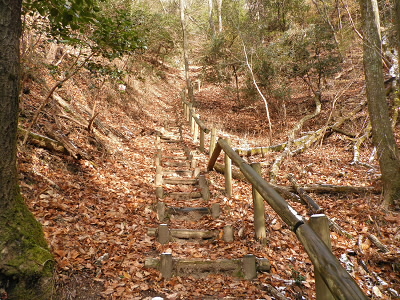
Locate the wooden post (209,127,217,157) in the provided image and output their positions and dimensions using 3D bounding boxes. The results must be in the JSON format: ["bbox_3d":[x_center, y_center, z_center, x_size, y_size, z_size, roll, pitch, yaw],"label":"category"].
[{"bbox_3d":[0.307,-0.193,7.800,0.120,0.790,0.120,7,-6,0],"label":"wooden post"}]

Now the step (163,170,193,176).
[{"bbox_3d":[-0.433,0.452,6.000,0.620,0.110,0.120,0,-10,0],"label":"step"}]

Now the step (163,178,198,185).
[{"bbox_3d":[-0.332,0.554,5.450,0.650,0.110,0.120,0,-10,0],"label":"step"}]

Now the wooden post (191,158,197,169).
[{"bbox_3d":[-0.132,0.307,7.000,0.105,0.210,0.105,-1,-6,0],"label":"wooden post"}]

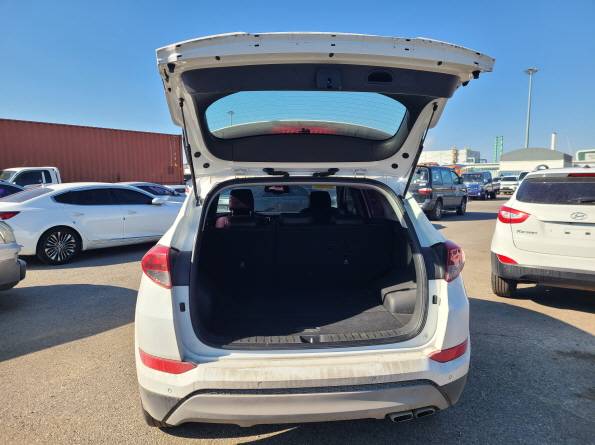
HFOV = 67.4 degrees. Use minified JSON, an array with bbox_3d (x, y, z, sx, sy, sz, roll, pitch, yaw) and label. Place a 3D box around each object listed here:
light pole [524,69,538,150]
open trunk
[{"bbox_3d":[55.036,-23.345,106.149,3.300,27.000,3.300,3,7,27],"label":"light pole"},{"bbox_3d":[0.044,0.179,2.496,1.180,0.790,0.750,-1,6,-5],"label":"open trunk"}]

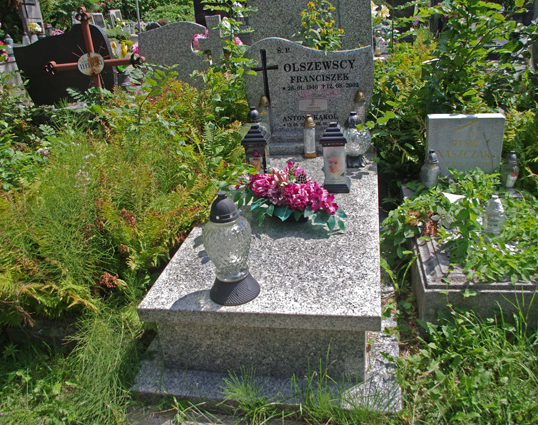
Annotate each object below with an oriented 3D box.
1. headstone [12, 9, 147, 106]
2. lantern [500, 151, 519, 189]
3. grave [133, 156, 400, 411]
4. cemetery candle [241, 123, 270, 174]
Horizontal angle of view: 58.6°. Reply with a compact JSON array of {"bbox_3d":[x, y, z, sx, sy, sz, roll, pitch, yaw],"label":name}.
[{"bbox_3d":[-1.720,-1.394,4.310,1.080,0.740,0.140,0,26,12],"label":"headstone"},{"bbox_3d":[1.363,-0.237,2.712,0.103,0.225,0.103,0,26,12],"label":"lantern"},{"bbox_3d":[0.125,0.126,2.467,0.988,0.344,1.901,0,26,12],"label":"grave"},{"bbox_3d":[-0.054,-0.298,2.593,0.141,0.348,0.142,0,26,12],"label":"cemetery candle"}]

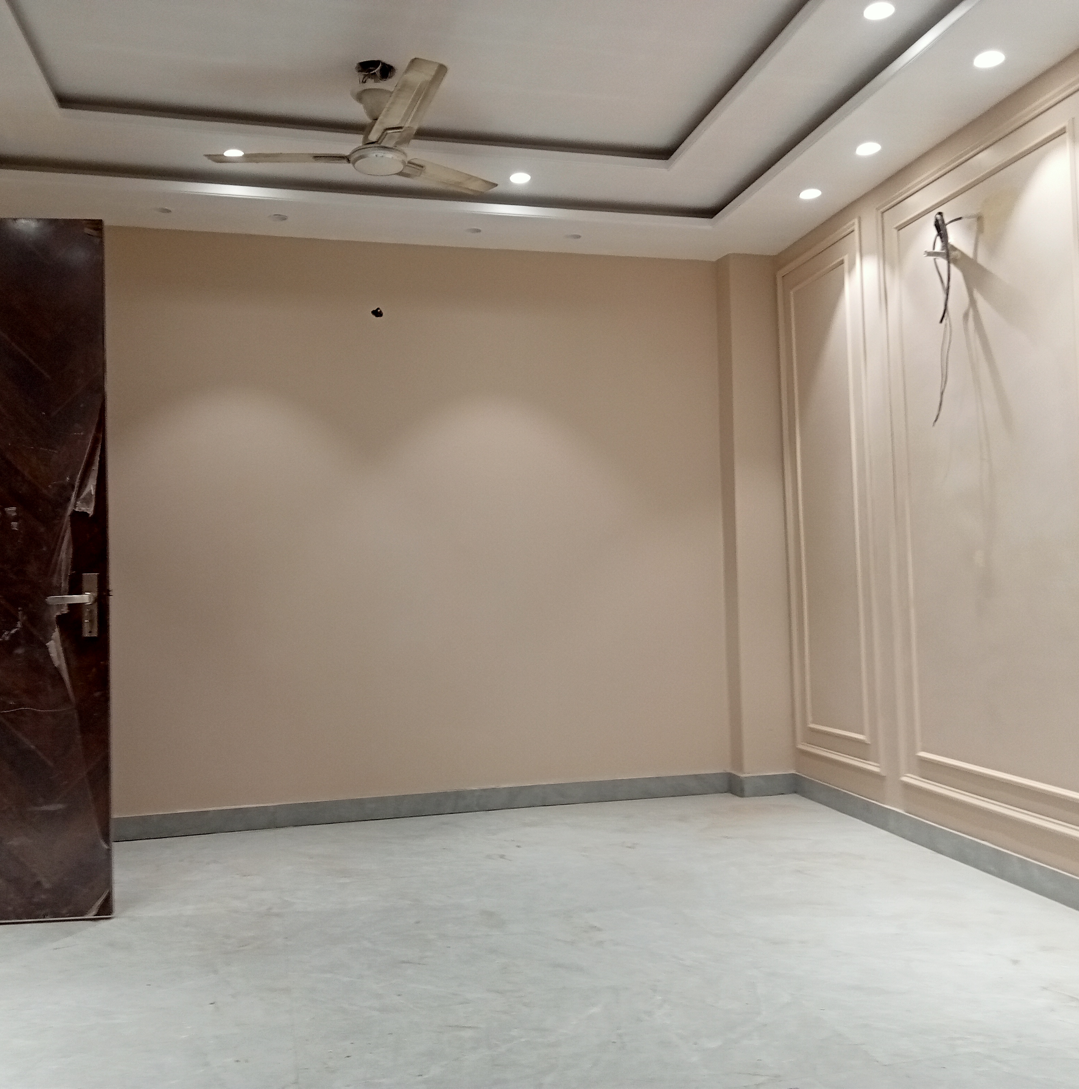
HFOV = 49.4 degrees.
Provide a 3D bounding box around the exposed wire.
[{"bbox_3d":[1.365,-0.757,3.937,0.100,0.700,0.100,-1,-2,-12],"label":"exposed wire"}]

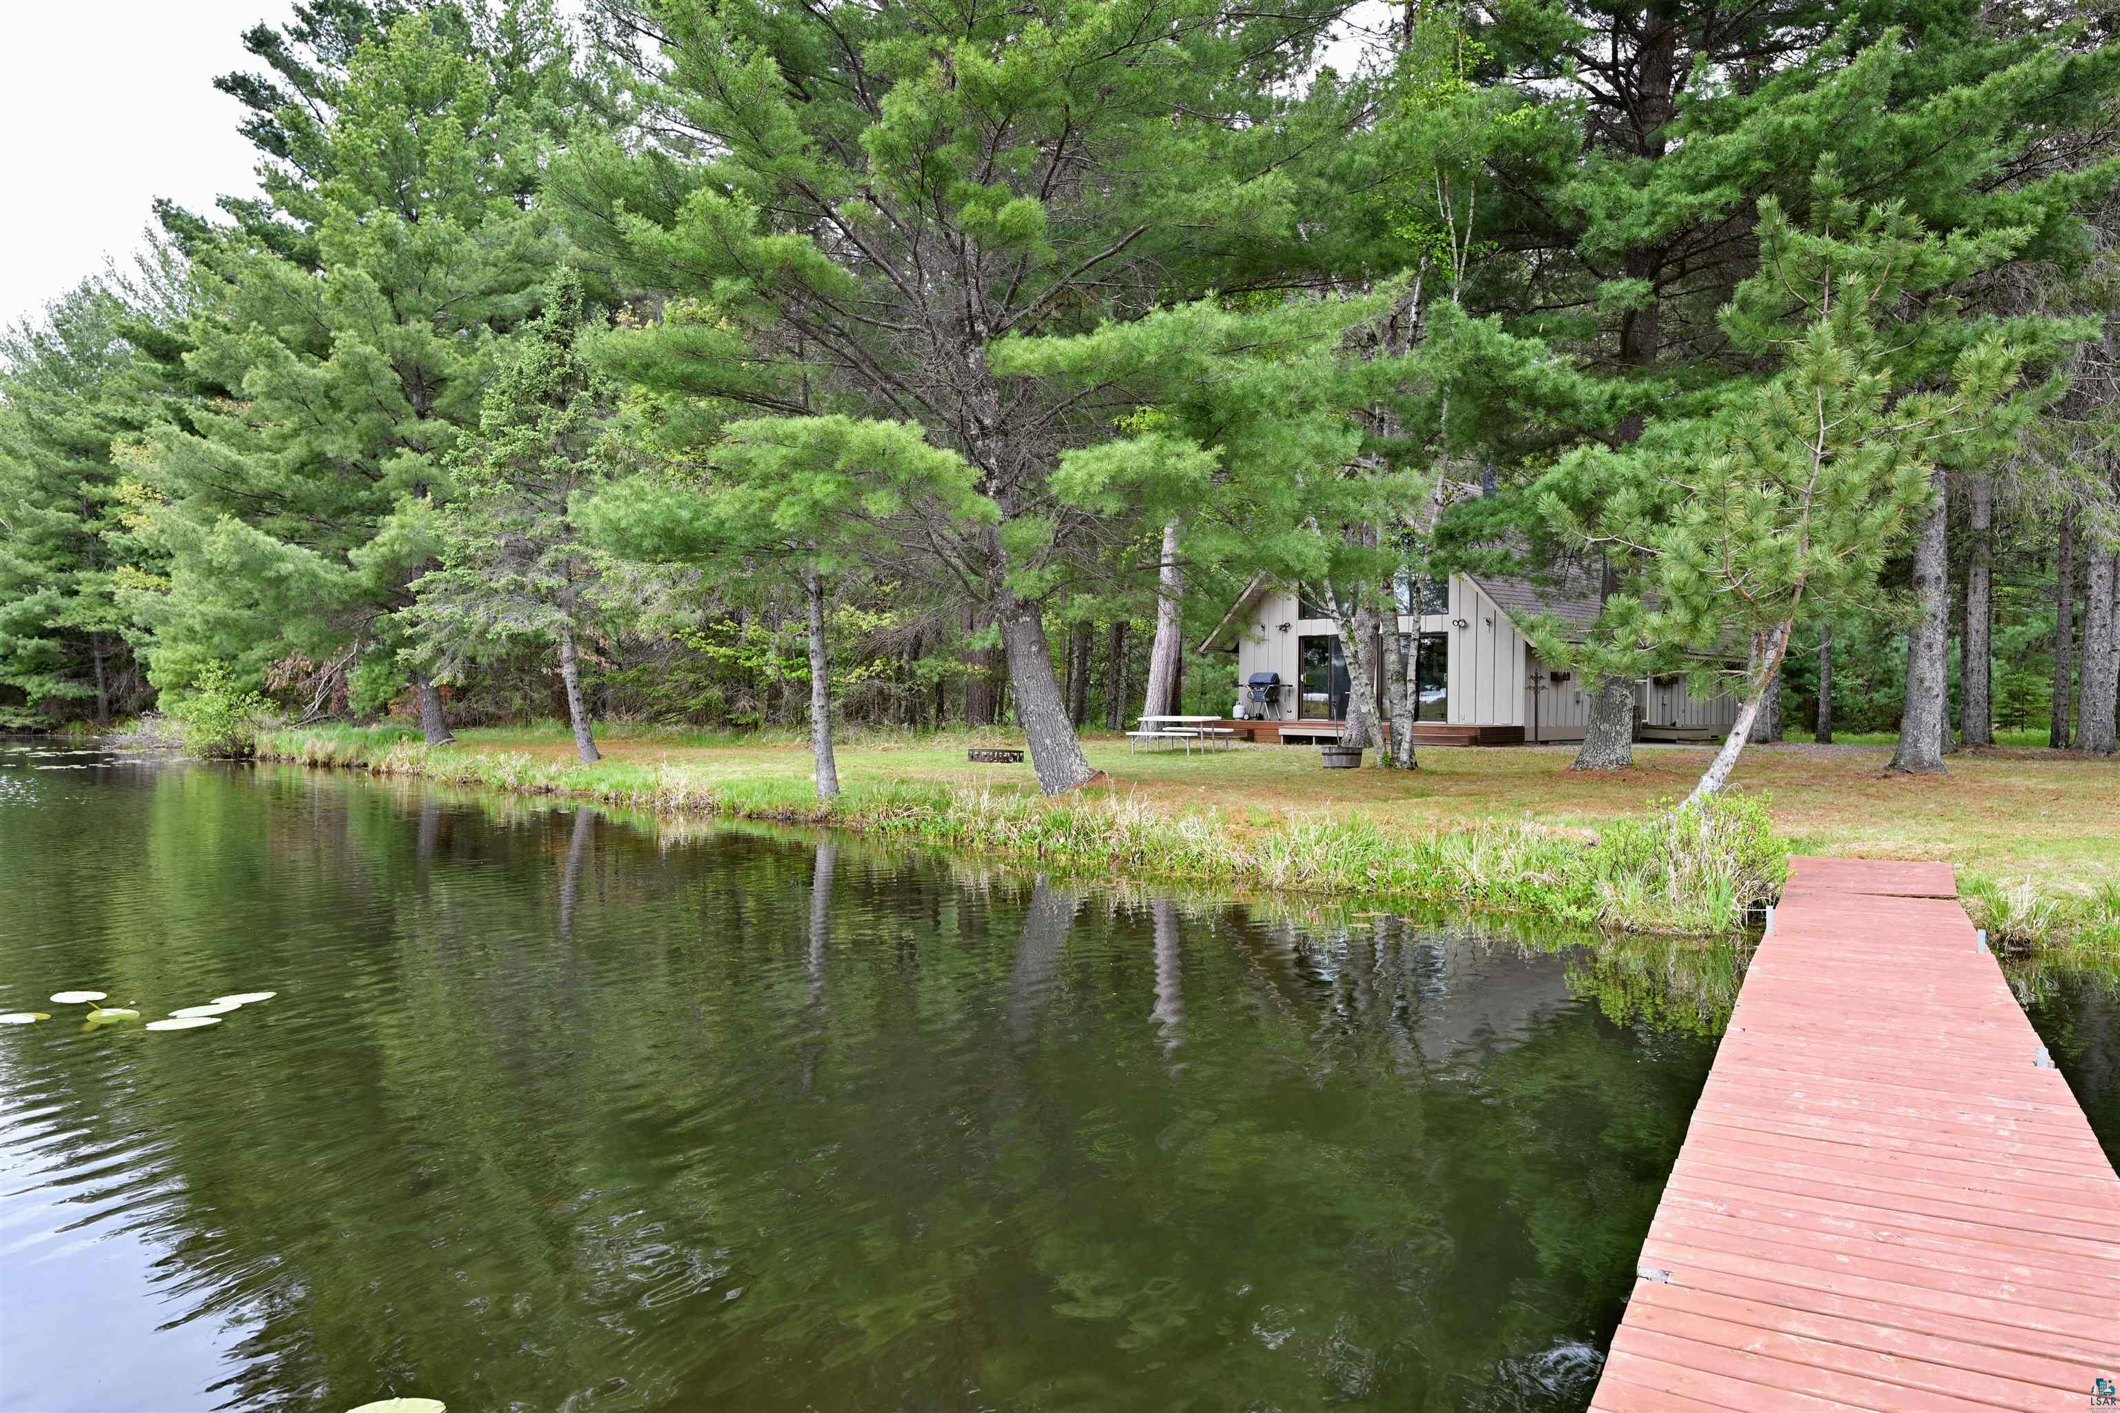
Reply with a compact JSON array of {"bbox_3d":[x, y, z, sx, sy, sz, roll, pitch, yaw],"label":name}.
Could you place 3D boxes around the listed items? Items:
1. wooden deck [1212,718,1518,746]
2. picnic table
[{"bbox_3d":[6.446,0.600,31.623,7.250,0.450,2.200,1,0,42],"label":"wooden deck"},{"bbox_3d":[2.559,0.619,30.000,1.800,0.750,1.440,1,0,42],"label":"picnic table"}]

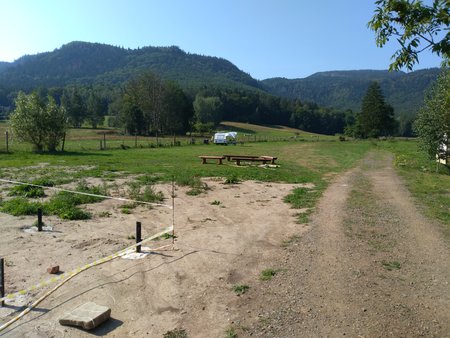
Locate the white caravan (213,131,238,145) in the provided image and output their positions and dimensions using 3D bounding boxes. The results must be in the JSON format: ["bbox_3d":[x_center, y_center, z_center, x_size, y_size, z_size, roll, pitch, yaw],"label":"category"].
[{"bbox_3d":[-0.036,-5.501,61.000,3.900,2.350,4.300,0,5,0],"label":"white caravan"}]

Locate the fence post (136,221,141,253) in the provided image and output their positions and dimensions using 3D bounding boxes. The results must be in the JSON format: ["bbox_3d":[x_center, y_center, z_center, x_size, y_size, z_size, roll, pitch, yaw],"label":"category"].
[{"bbox_3d":[-1.157,0.914,4.540,0.061,0.430,0.061,0,5,0],"label":"fence post"}]

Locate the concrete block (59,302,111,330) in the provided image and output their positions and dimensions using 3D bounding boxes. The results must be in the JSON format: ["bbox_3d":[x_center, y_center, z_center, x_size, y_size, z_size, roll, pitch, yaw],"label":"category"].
[{"bbox_3d":[-1.165,1.238,2.834,0.255,0.073,0.330,3,6,26],"label":"concrete block"}]

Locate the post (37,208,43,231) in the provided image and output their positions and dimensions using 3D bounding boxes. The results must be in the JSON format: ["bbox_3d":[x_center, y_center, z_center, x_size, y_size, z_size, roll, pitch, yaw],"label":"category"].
[{"bbox_3d":[-3.060,0.840,5.600,0.062,0.375,0.062,0,5,0],"label":"post"}]

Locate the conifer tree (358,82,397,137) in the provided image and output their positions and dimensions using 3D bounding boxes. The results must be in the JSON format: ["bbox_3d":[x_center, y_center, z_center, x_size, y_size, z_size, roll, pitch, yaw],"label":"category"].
[{"bbox_3d":[54.110,-20.934,120.000,12.000,19.800,12.000,0,5,0],"label":"conifer tree"}]

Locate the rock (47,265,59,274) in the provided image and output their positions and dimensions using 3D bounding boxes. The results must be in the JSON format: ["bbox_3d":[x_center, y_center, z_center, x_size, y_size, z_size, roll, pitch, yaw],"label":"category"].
[{"bbox_3d":[-1.959,1.150,3.877,0.100,0.080,0.120,0,5,-9],"label":"rock"}]

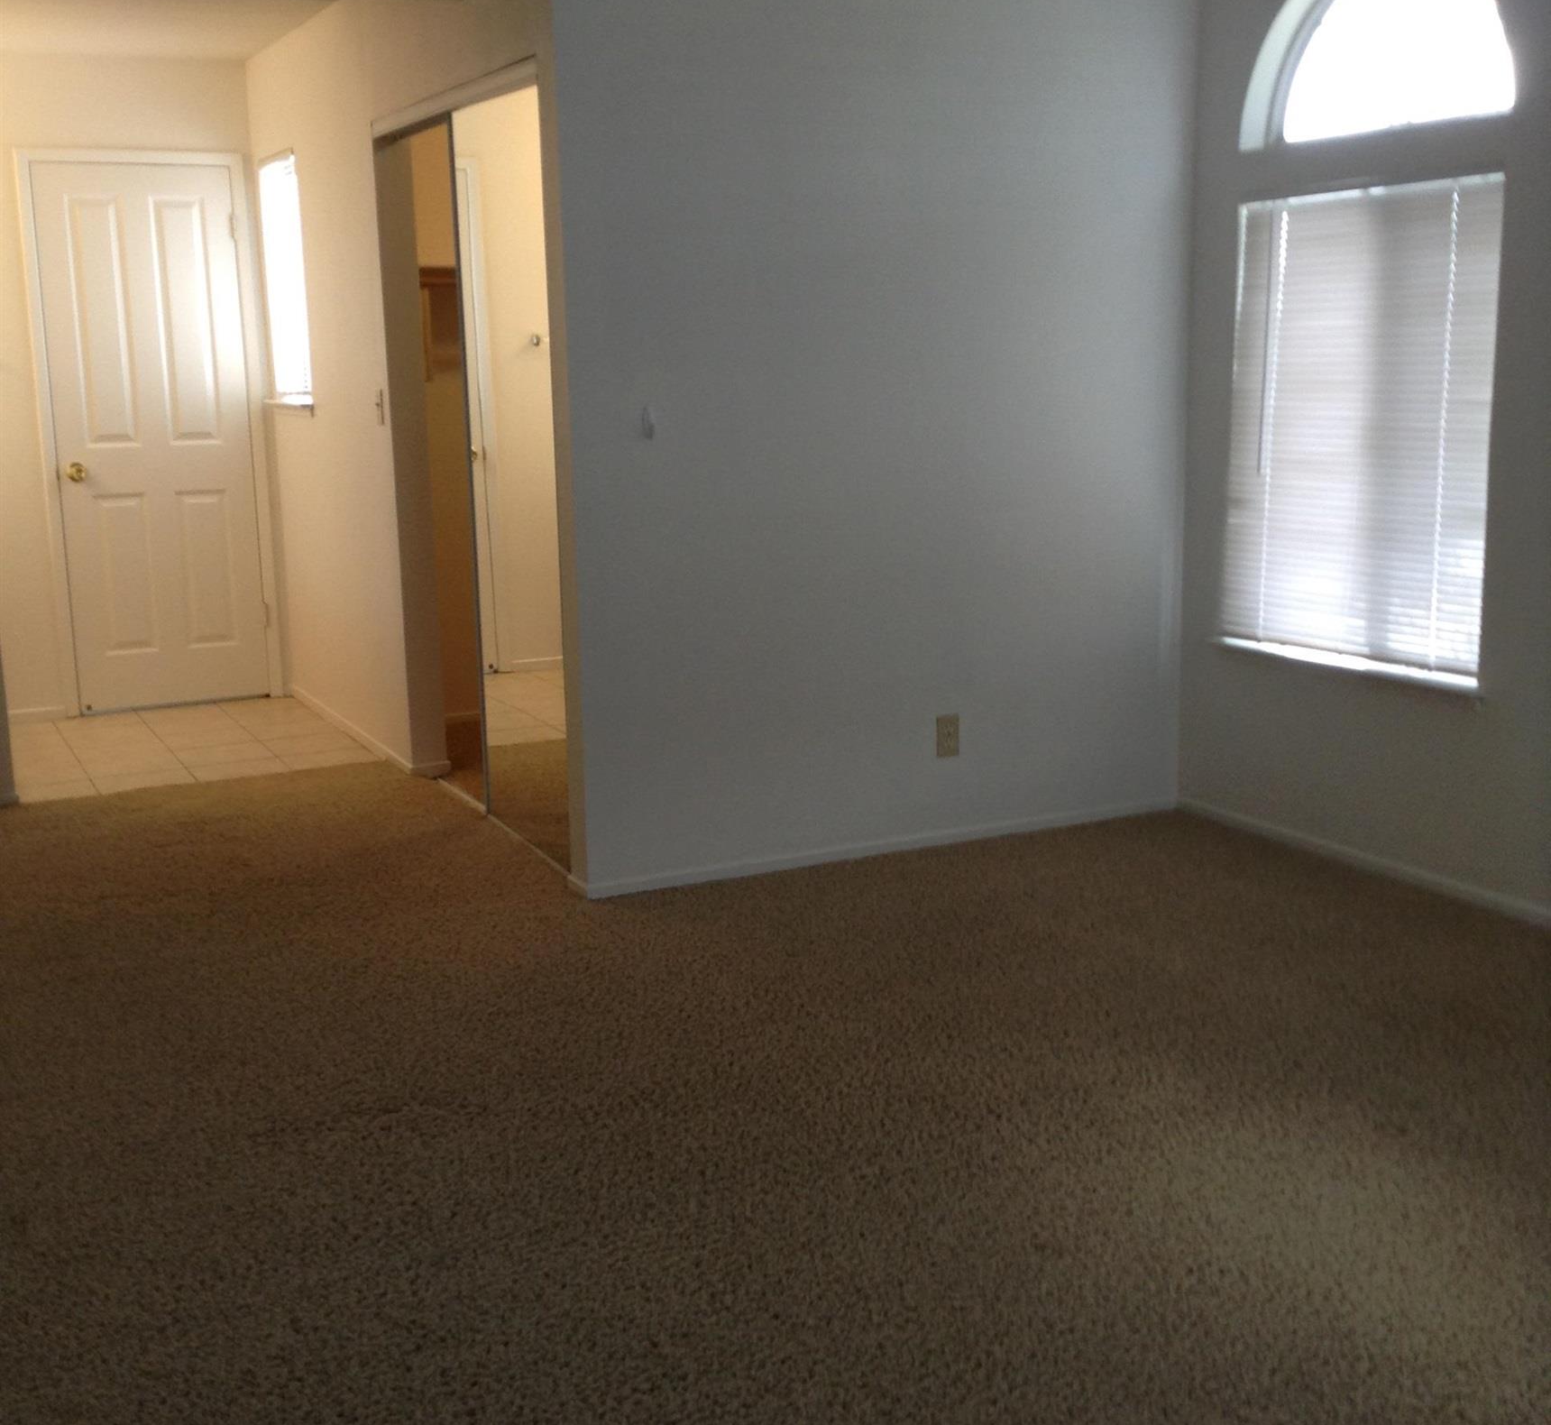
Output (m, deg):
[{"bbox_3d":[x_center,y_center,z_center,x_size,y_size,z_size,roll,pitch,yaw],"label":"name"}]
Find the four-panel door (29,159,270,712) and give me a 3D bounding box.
[{"bbox_3d":[-2.363,-1.033,7.535,0.720,2.040,0.050,-6,12,-25],"label":"four-panel door"}]

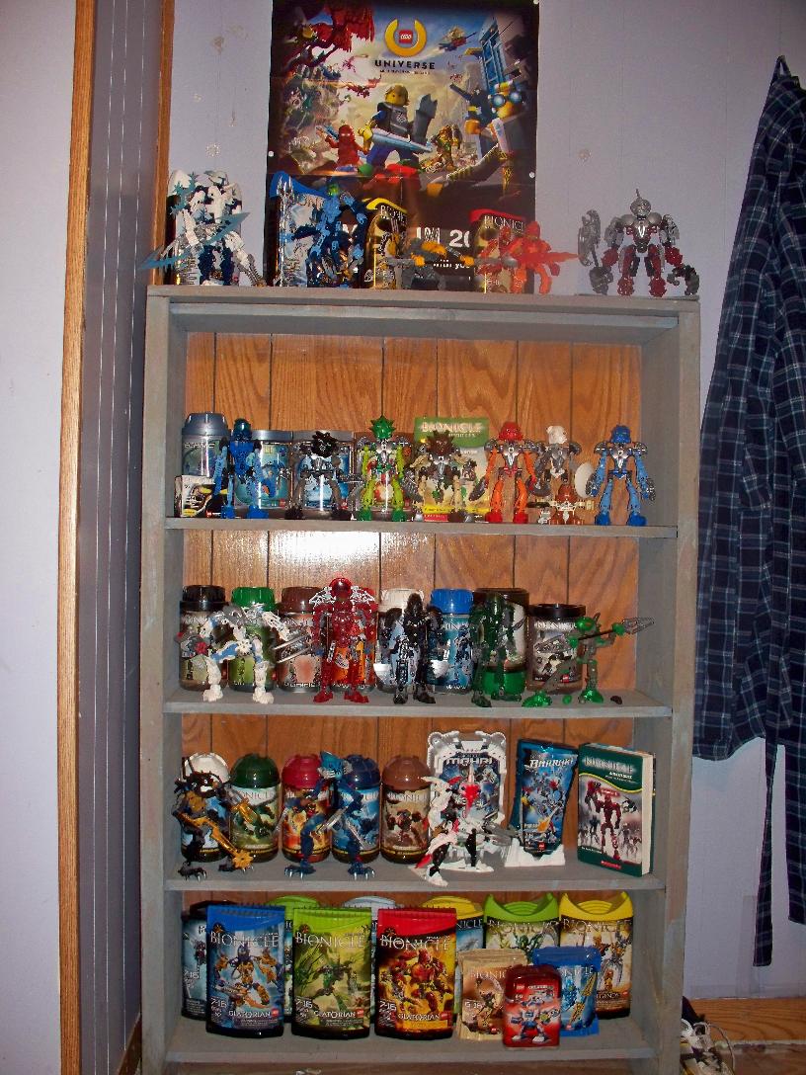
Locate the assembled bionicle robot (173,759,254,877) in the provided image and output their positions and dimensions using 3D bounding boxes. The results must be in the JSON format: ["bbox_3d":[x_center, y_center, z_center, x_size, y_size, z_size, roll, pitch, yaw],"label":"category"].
[{"bbox_3d":[-0.312,0.458,1.803,0.138,0.194,0.100,1,1,-13],"label":"assembled bionicle robot"}]

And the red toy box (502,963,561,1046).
[{"bbox_3d":[0.217,0.783,1.826,0.094,0.132,0.047,1,1,-3],"label":"red toy box"}]

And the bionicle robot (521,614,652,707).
[{"bbox_3d":[0.312,0.207,1.840,0.200,0.154,0.100,1,1,24],"label":"bionicle robot"}]

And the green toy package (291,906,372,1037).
[{"bbox_3d":[-0.123,0.747,1.866,0.133,0.214,0.065,1,1,-4],"label":"green toy package"}]

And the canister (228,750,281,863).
[{"bbox_3d":[-0.258,0.466,1.891,0.085,0.181,0.085,1,1,-3],"label":"canister"}]

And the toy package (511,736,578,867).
[{"bbox_3d":[0.248,0.459,1.899,0.111,0.208,0.077,1,1,-13],"label":"toy package"}]

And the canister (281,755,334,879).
[{"bbox_3d":[-0.170,0.477,1.913,0.087,0.182,0.087,1,1,-4],"label":"canister"}]

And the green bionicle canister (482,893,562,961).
[{"bbox_3d":[0.212,0.747,1.955,0.133,0.213,0.080,1,1,-4],"label":"green bionicle canister"}]

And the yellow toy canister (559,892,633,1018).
[{"bbox_3d":[0.345,0.739,1.942,0.130,0.224,0.072,1,1,-3],"label":"yellow toy canister"}]

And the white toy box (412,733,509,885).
[{"bbox_3d":[0.102,0.458,1.862,0.142,0.240,0.085,1,1,-4],"label":"white toy box"}]

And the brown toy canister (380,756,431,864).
[{"bbox_3d":[0.006,0.471,1.903,0.085,0.181,0.085,1,1,-3],"label":"brown toy canister"}]

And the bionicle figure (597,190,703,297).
[{"bbox_3d":[0.398,-0.487,1.821,0.200,0.187,0.100,1,1,-3],"label":"bionicle figure"}]

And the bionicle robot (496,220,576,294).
[{"bbox_3d":[0.220,-0.465,1.812,0.130,0.118,0.090,1,1,-9],"label":"bionicle robot"}]

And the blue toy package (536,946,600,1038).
[{"bbox_3d":[0.283,0.782,1.872,0.110,0.152,0.050,1,1,-4],"label":"blue toy package"}]

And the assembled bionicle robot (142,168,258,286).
[{"bbox_3d":[-0.336,-0.509,1.808,0.195,0.205,0.110,1,1,2],"label":"assembled bionicle robot"}]

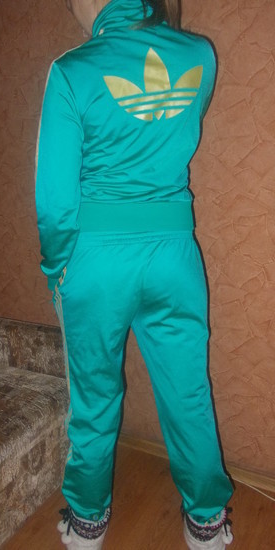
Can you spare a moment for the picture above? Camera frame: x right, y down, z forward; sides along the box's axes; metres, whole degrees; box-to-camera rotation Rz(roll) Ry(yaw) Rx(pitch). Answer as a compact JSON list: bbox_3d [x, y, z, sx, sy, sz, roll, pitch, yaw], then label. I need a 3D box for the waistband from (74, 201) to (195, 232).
[{"bbox_3d":[-0.010,-0.157,1.132,0.310,0.080,0.220,-3,12,-15],"label":"waistband"}]

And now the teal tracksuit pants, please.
[{"bbox_3d":[0.030,0.292,1.238,0.460,0.860,0.310,-3,12,-14],"label":"teal tracksuit pants"}]

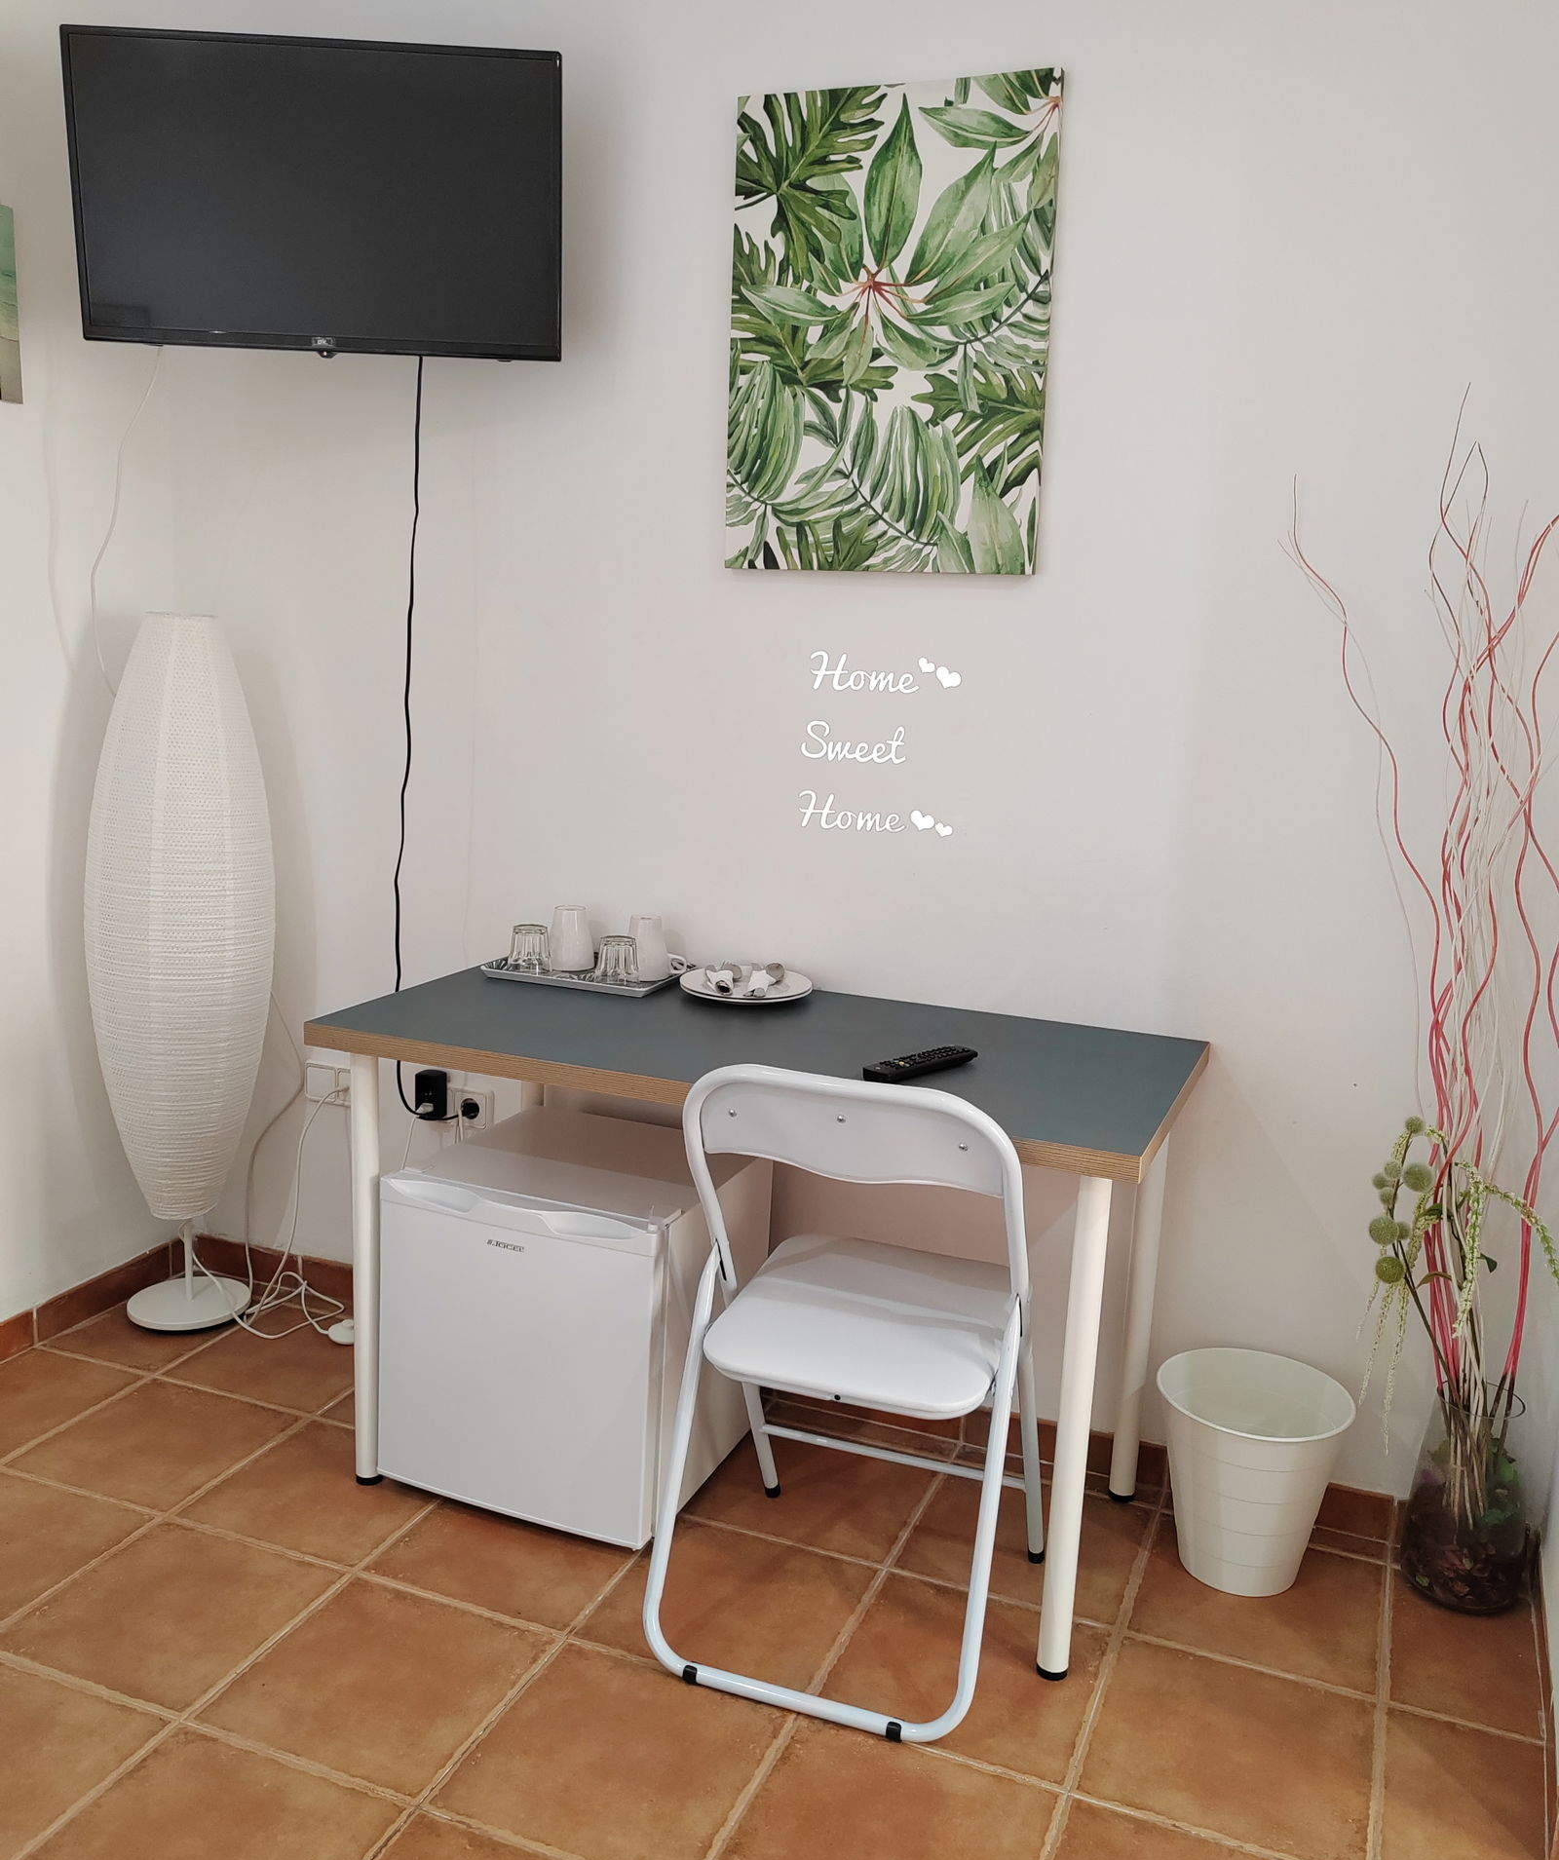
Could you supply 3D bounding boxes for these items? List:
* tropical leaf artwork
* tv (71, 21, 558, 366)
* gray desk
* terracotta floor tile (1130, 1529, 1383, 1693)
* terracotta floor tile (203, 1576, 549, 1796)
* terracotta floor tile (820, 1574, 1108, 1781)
[{"bbox_3d":[0.162,-0.900,2.454,0.500,0.700,0.023,7,12,21],"label":"tropical leaf artwork"},{"bbox_3d":[-0.699,-1.118,2.491,0.732,0.435,0.070,2,16,-2],"label":"tv"},{"bbox_3d":[-0.032,0.514,2.464,1.198,0.737,0.599,7,12,22],"label":"gray desk"},{"bbox_3d":[0.692,0.962,2.322,0.325,0.010,0.325,7,12,21],"label":"terracotta floor tile"},{"bbox_3d":[-0.503,0.955,2.062,0.320,0.010,0.320,7,12,22],"label":"terracotta floor tile"},{"bbox_3d":[0.248,0.973,2.122,0.320,0.010,0.320,7,12,22],"label":"terracotta floor tile"}]

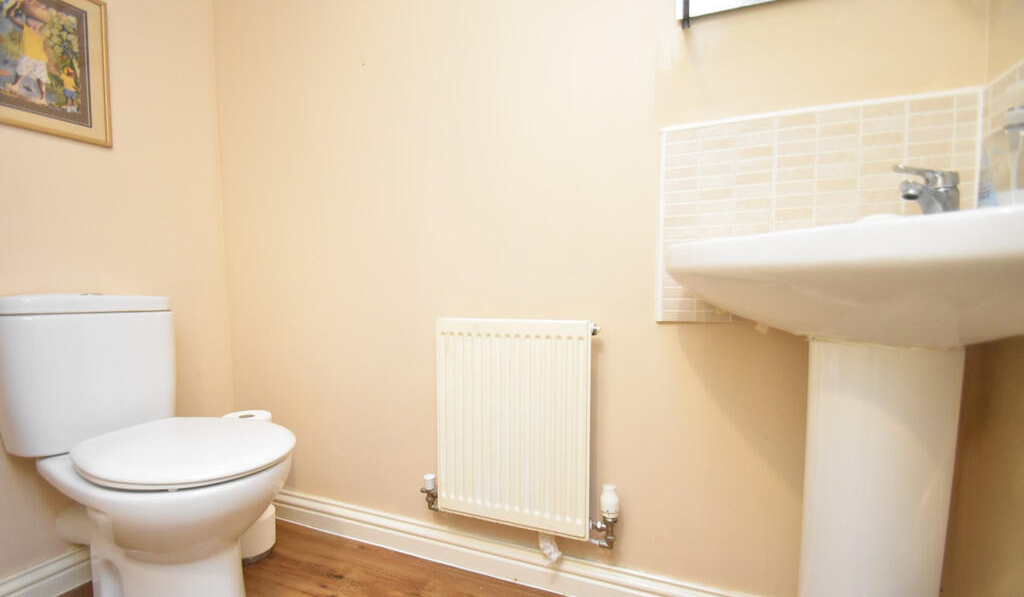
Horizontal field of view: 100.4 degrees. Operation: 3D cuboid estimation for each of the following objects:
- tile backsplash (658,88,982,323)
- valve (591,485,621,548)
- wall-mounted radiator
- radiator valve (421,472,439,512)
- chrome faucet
[{"bbox_3d":[0.576,-0.157,0.849,0.536,0.427,0.014,0,3,21],"label":"tile backsplash"},{"bbox_3d":[0.212,0.496,0.970,0.063,0.146,0.052,0,3,21],"label":"valve"},{"bbox_3d":[0.007,0.295,1.042,0.382,0.500,0.065,0,3,21],"label":"wall-mounted radiator"},{"bbox_3d":[-0.216,0.518,1.138,0.059,0.099,0.040,0,3,21],"label":"radiator valve"},{"bbox_3d":[0.662,-0.149,0.684,0.158,0.107,0.048,-2,3,-24],"label":"chrome faucet"}]

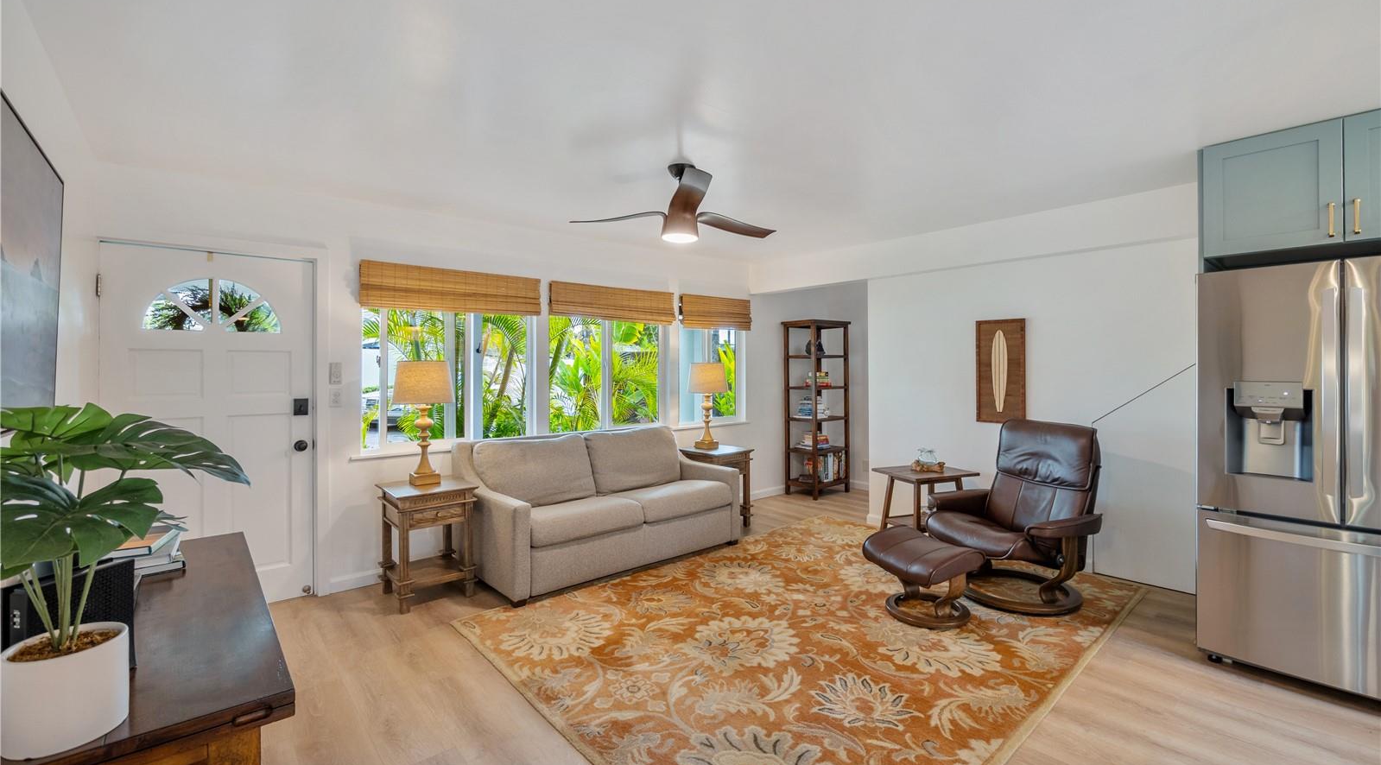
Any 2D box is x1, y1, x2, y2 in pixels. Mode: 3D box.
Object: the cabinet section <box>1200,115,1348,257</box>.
[{"bbox_3d":[2.746,-0.840,2.623,0.530,0.510,0.430,-1,2,-40],"label":"cabinet section"}]

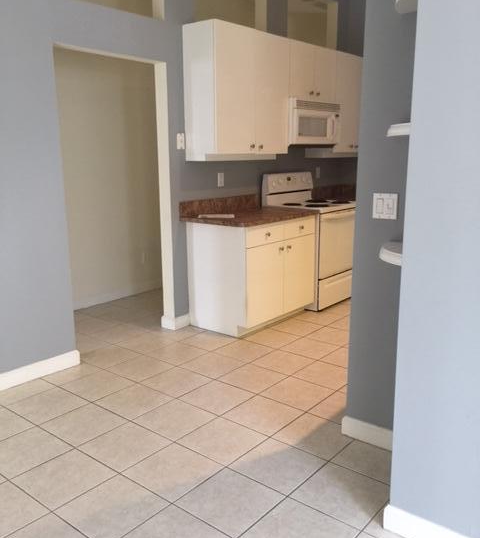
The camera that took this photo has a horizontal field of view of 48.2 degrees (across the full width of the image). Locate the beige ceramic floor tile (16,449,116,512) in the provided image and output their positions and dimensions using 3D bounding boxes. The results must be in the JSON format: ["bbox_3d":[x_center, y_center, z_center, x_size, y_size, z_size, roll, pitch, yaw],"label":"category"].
[{"bbox_3d":[-0.783,0.934,2.399,0.335,0.010,0.335,10,16,38],"label":"beige ceramic floor tile"}]

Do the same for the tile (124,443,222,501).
[{"bbox_3d":[-0.298,0.903,2.400,0.330,0.010,0.330,10,16,38],"label":"tile"}]

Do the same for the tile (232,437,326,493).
[{"bbox_3d":[0.173,0.891,2.446,0.330,0.010,0.330,10,16,38],"label":"tile"}]

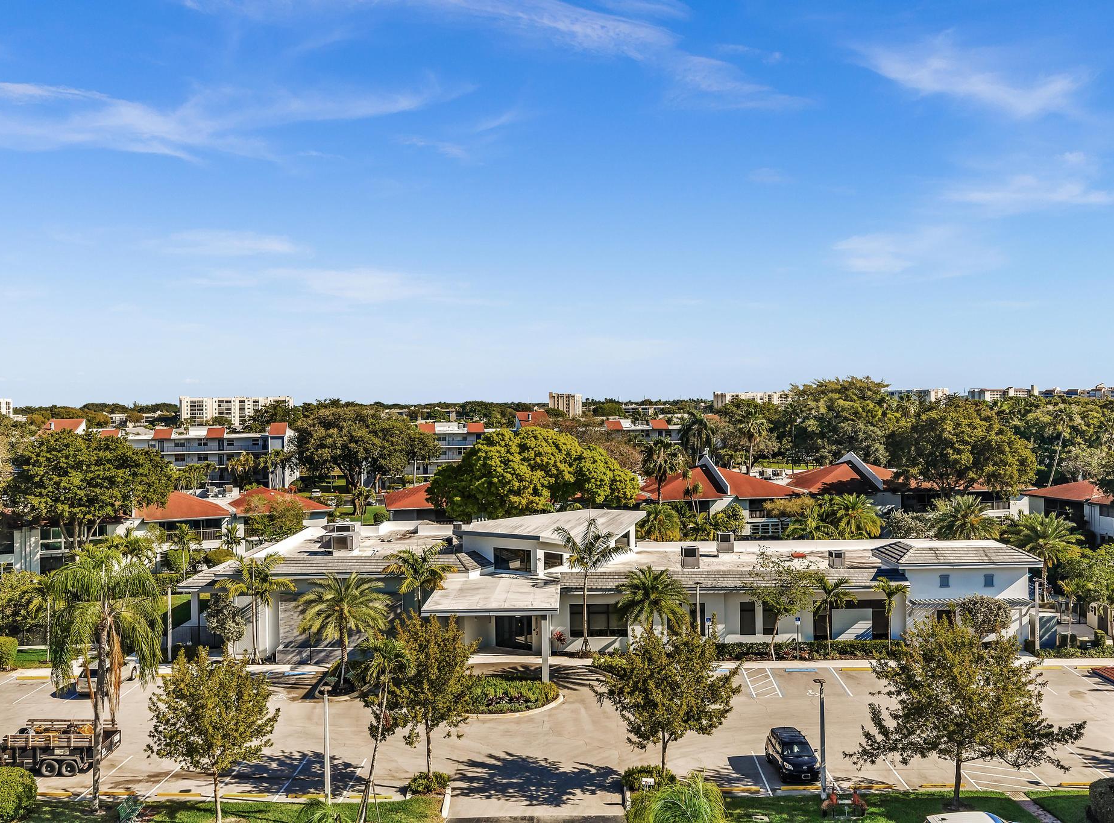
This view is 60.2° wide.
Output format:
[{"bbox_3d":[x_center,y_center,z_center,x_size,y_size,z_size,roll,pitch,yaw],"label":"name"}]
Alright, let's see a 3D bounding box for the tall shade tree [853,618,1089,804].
[{"bbox_3d":[16.520,12.113,38.746,9.280,7.694,8.800,-1,1,2],"label":"tall shade tree"}]

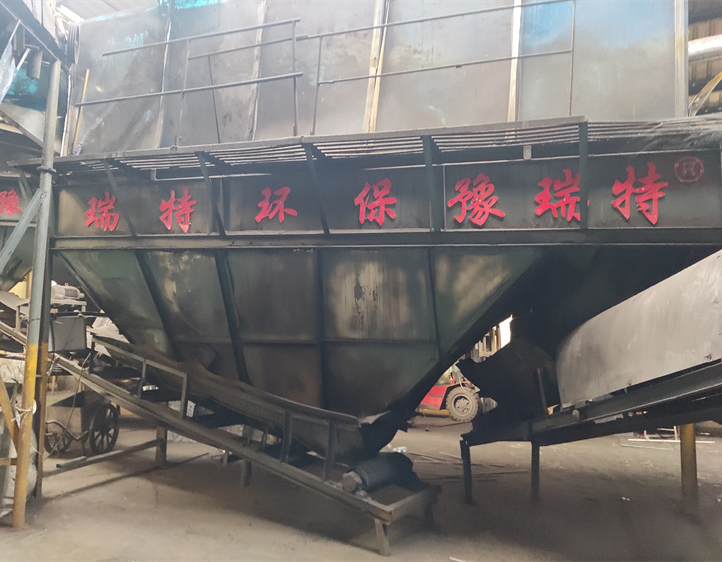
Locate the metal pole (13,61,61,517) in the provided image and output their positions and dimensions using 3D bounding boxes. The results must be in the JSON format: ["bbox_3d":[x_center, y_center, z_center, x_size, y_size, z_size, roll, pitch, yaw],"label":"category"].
[{"bbox_3d":[-2.630,0.028,4.433,0.105,3.824,0.105,0,-6,21],"label":"metal pole"}]

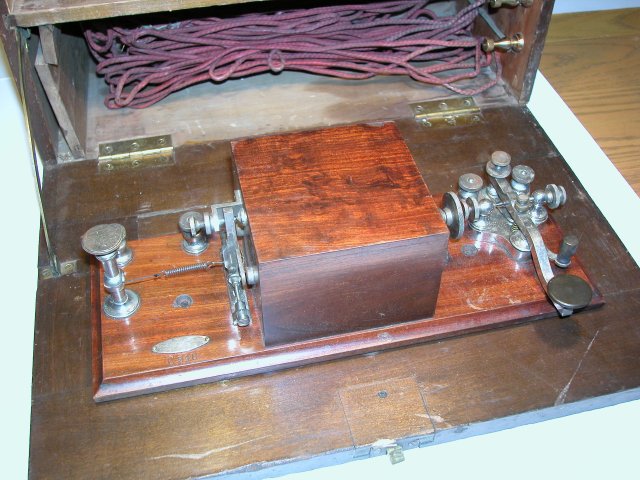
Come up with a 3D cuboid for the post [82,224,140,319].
[{"bbox_3d":[-0.135,0.020,0.461,0.027,0.067,0.027,-9,48,-10],"label":"post"}]

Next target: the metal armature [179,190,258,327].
[{"bbox_3d":[-0.066,0.007,0.465,0.038,0.081,0.071,-9,48,-10],"label":"metal armature"}]

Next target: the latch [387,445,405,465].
[{"bbox_3d":[0.047,0.131,0.430,0.009,0.005,0.010,-9,48,-9],"label":"latch"}]

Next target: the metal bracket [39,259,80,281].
[{"bbox_3d":[-0.198,0.020,0.529,0.029,0.006,0.012,-14,48,-15],"label":"metal bracket"}]

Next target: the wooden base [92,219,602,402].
[{"bbox_3d":[0.016,0.024,0.515,0.356,0.012,0.133,-9,48,-10],"label":"wooden base"}]

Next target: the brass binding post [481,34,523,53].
[{"bbox_3d":[0.166,-0.176,0.633,0.035,0.012,0.012,-9,48,-10],"label":"brass binding post"}]

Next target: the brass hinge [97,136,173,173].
[{"bbox_3d":[-0.159,-0.075,0.608,0.065,0.005,0.041,-9,48,-10],"label":"brass hinge"}]

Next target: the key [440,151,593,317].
[{"bbox_3d":[0.137,-0.003,0.489,0.105,0.048,0.140,-9,46,-9],"label":"key"}]

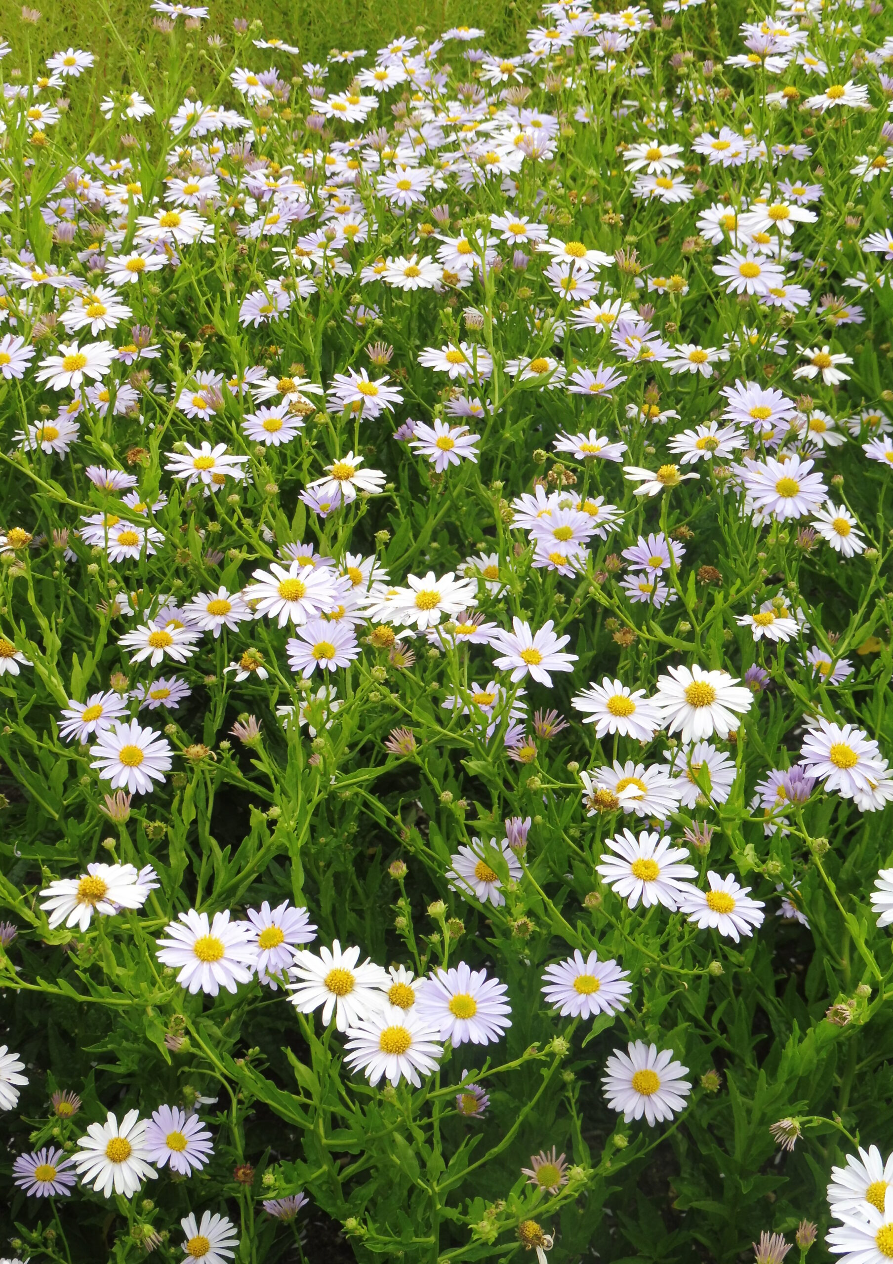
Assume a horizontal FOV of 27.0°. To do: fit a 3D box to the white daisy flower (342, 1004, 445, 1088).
[{"bbox_3d":[-0.022,0.169,0.765,0.041,0.013,0.041,0,43,-2],"label":"white daisy flower"}]

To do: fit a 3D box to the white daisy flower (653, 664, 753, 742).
[{"bbox_3d":[0.107,0.030,0.775,0.041,0.012,0.041,0,50,8],"label":"white daisy flower"}]

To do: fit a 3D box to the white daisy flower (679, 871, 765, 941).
[{"bbox_3d":[0.121,0.121,0.820,0.039,0.011,0.039,8,40,-7],"label":"white daisy flower"}]

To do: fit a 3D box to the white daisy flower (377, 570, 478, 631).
[{"bbox_3d":[-0.007,-0.015,0.900,0.045,0.015,0.045,0,43,0],"label":"white daisy flower"}]

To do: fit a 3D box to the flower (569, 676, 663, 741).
[{"bbox_3d":[0.081,0.036,0.880,0.043,0.014,0.043,4,45,-4],"label":"flower"}]

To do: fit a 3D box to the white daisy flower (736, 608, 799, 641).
[{"bbox_3d":[0.160,-0.003,0.930,0.033,0.012,0.033,3,31,10],"label":"white daisy flower"}]

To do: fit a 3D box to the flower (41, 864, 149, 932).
[{"bbox_3d":[-0.150,0.112,0.790,0.044,0.014,0.044,-12,37,-12],"label":"flower"}]

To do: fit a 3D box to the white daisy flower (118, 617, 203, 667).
[{"bbox_3d":[-0.145,0.005,0.940,0.041,0.013,0.041,0,38,-9],"label":"white daisy flower"}]

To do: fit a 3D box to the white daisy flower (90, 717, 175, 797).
[{"bbox_3d":[-0.152,0.060,0.895,0.041,0.013,0.041,0,58,-10],"label":"white daisy flower"}]

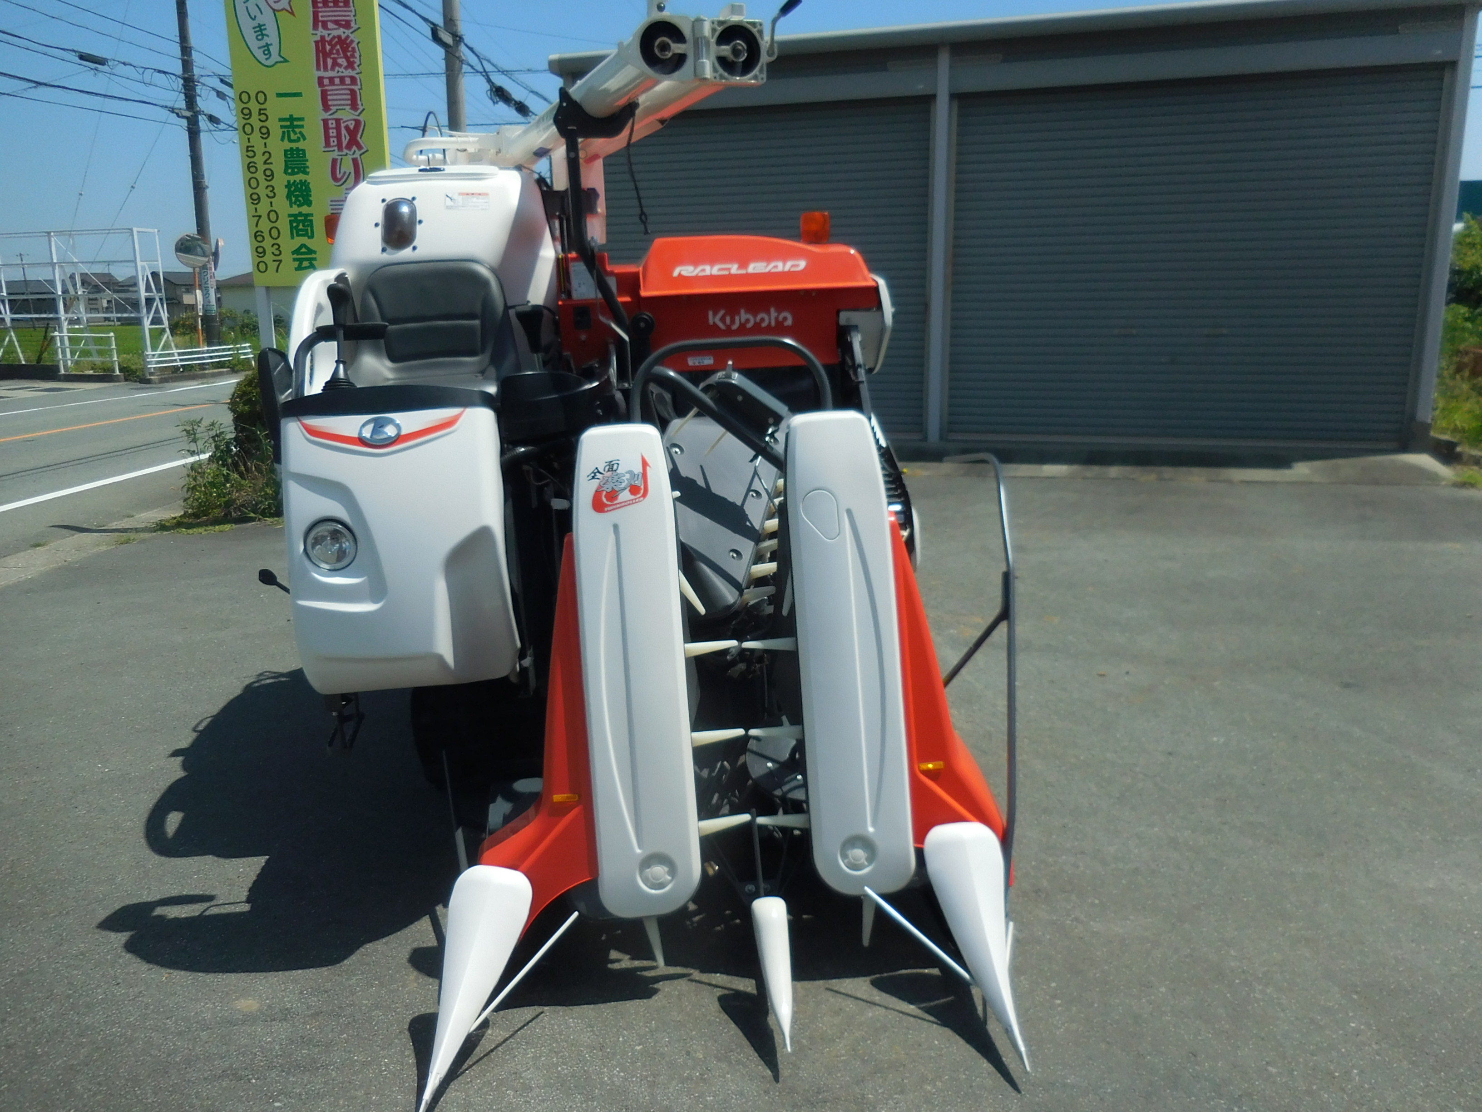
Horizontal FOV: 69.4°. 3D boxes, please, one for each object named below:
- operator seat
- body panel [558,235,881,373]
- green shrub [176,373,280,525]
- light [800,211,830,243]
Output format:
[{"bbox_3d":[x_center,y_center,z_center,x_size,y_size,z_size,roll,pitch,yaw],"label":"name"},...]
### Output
[{"bbox_3d":[-0.905,-0.646,3.150,0.490,0.480,0.500,-2,13,-7],"label":"operator seat"},{"bbox_3d":[-0.058,-0.804,3.450,1.000,0.430,0.400,-2,13,-7],"label":"body panel"},{"bbox_3d":[-3.541,-0.759,7.500,0.950,1.100,0.900,-2,13,-7],"label":"green shrub"},{"bbox_3d":[0.242,-1.075,3.500,0.095,0.110,0.075,-2,13,-7],"label":"light"}]

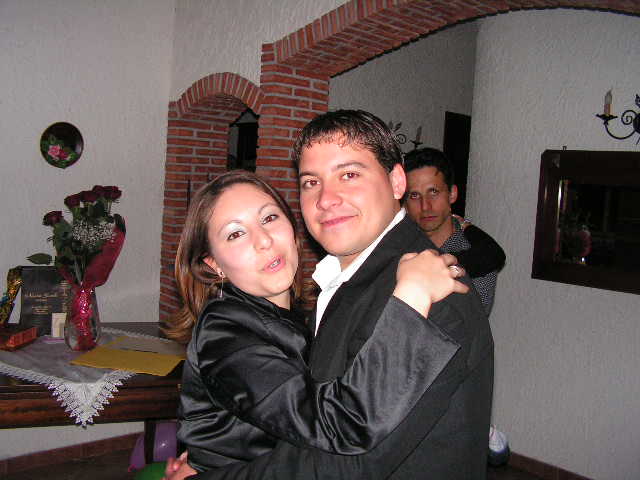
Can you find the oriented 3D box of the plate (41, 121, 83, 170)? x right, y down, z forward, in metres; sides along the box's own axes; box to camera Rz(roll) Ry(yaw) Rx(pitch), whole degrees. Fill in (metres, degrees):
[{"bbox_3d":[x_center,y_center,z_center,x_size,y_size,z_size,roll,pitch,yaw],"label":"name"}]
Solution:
[{"bbox_3d":[-1.344,-0.491,3.470,0.235,0.240,0.027,-1,6,-43],"label":"plate"}]

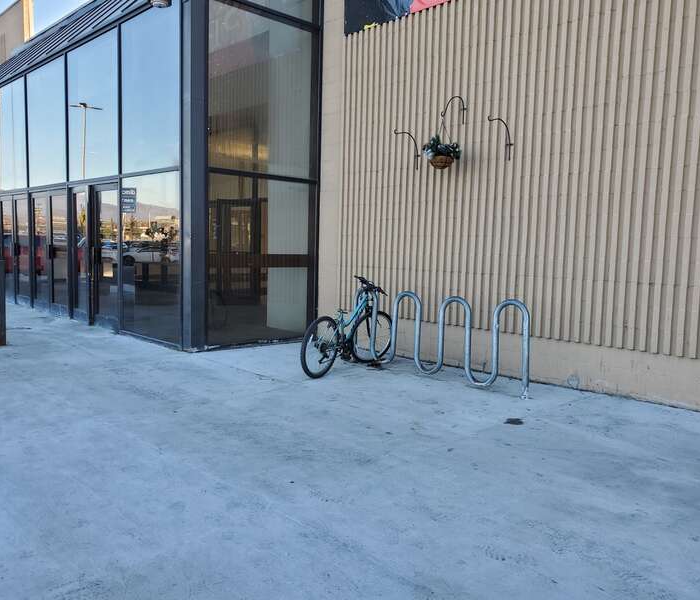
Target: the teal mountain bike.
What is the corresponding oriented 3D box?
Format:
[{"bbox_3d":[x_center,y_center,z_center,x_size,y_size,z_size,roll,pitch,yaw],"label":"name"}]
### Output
[{"bbox_3d":[0.037,0.282,6.317,0.620,0.970,1.600,15,12,31],"label":"teal mountain bike"}]

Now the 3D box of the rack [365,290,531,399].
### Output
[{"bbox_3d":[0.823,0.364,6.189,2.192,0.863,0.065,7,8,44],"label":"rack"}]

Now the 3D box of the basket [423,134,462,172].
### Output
[{"bbox_3d":[0.984,-1.553,6.326,0.390,0.360,0.390,2,5,0],"label":"basket"}]

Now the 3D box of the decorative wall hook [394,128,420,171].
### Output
[{"bbox_3d":[0.652,-1.719,6.906,0.050,0.415,0.430,7,8,44],"label":"decorative wall hook"}]

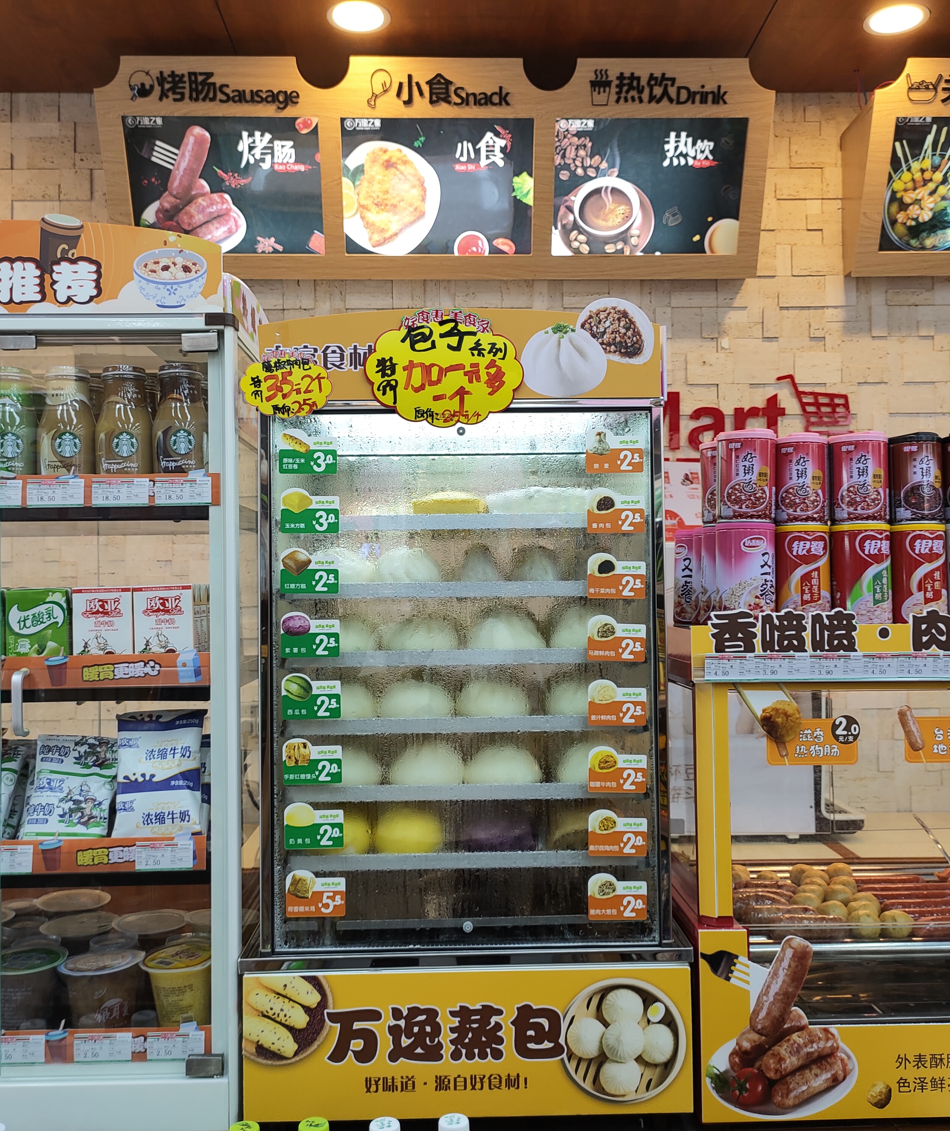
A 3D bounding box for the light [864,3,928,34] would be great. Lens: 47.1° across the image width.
[{"bbox_3d":[0.946,-1.242,2.450,0.145,0.030,0.145,-1,-1,-1],"label":"light"}]

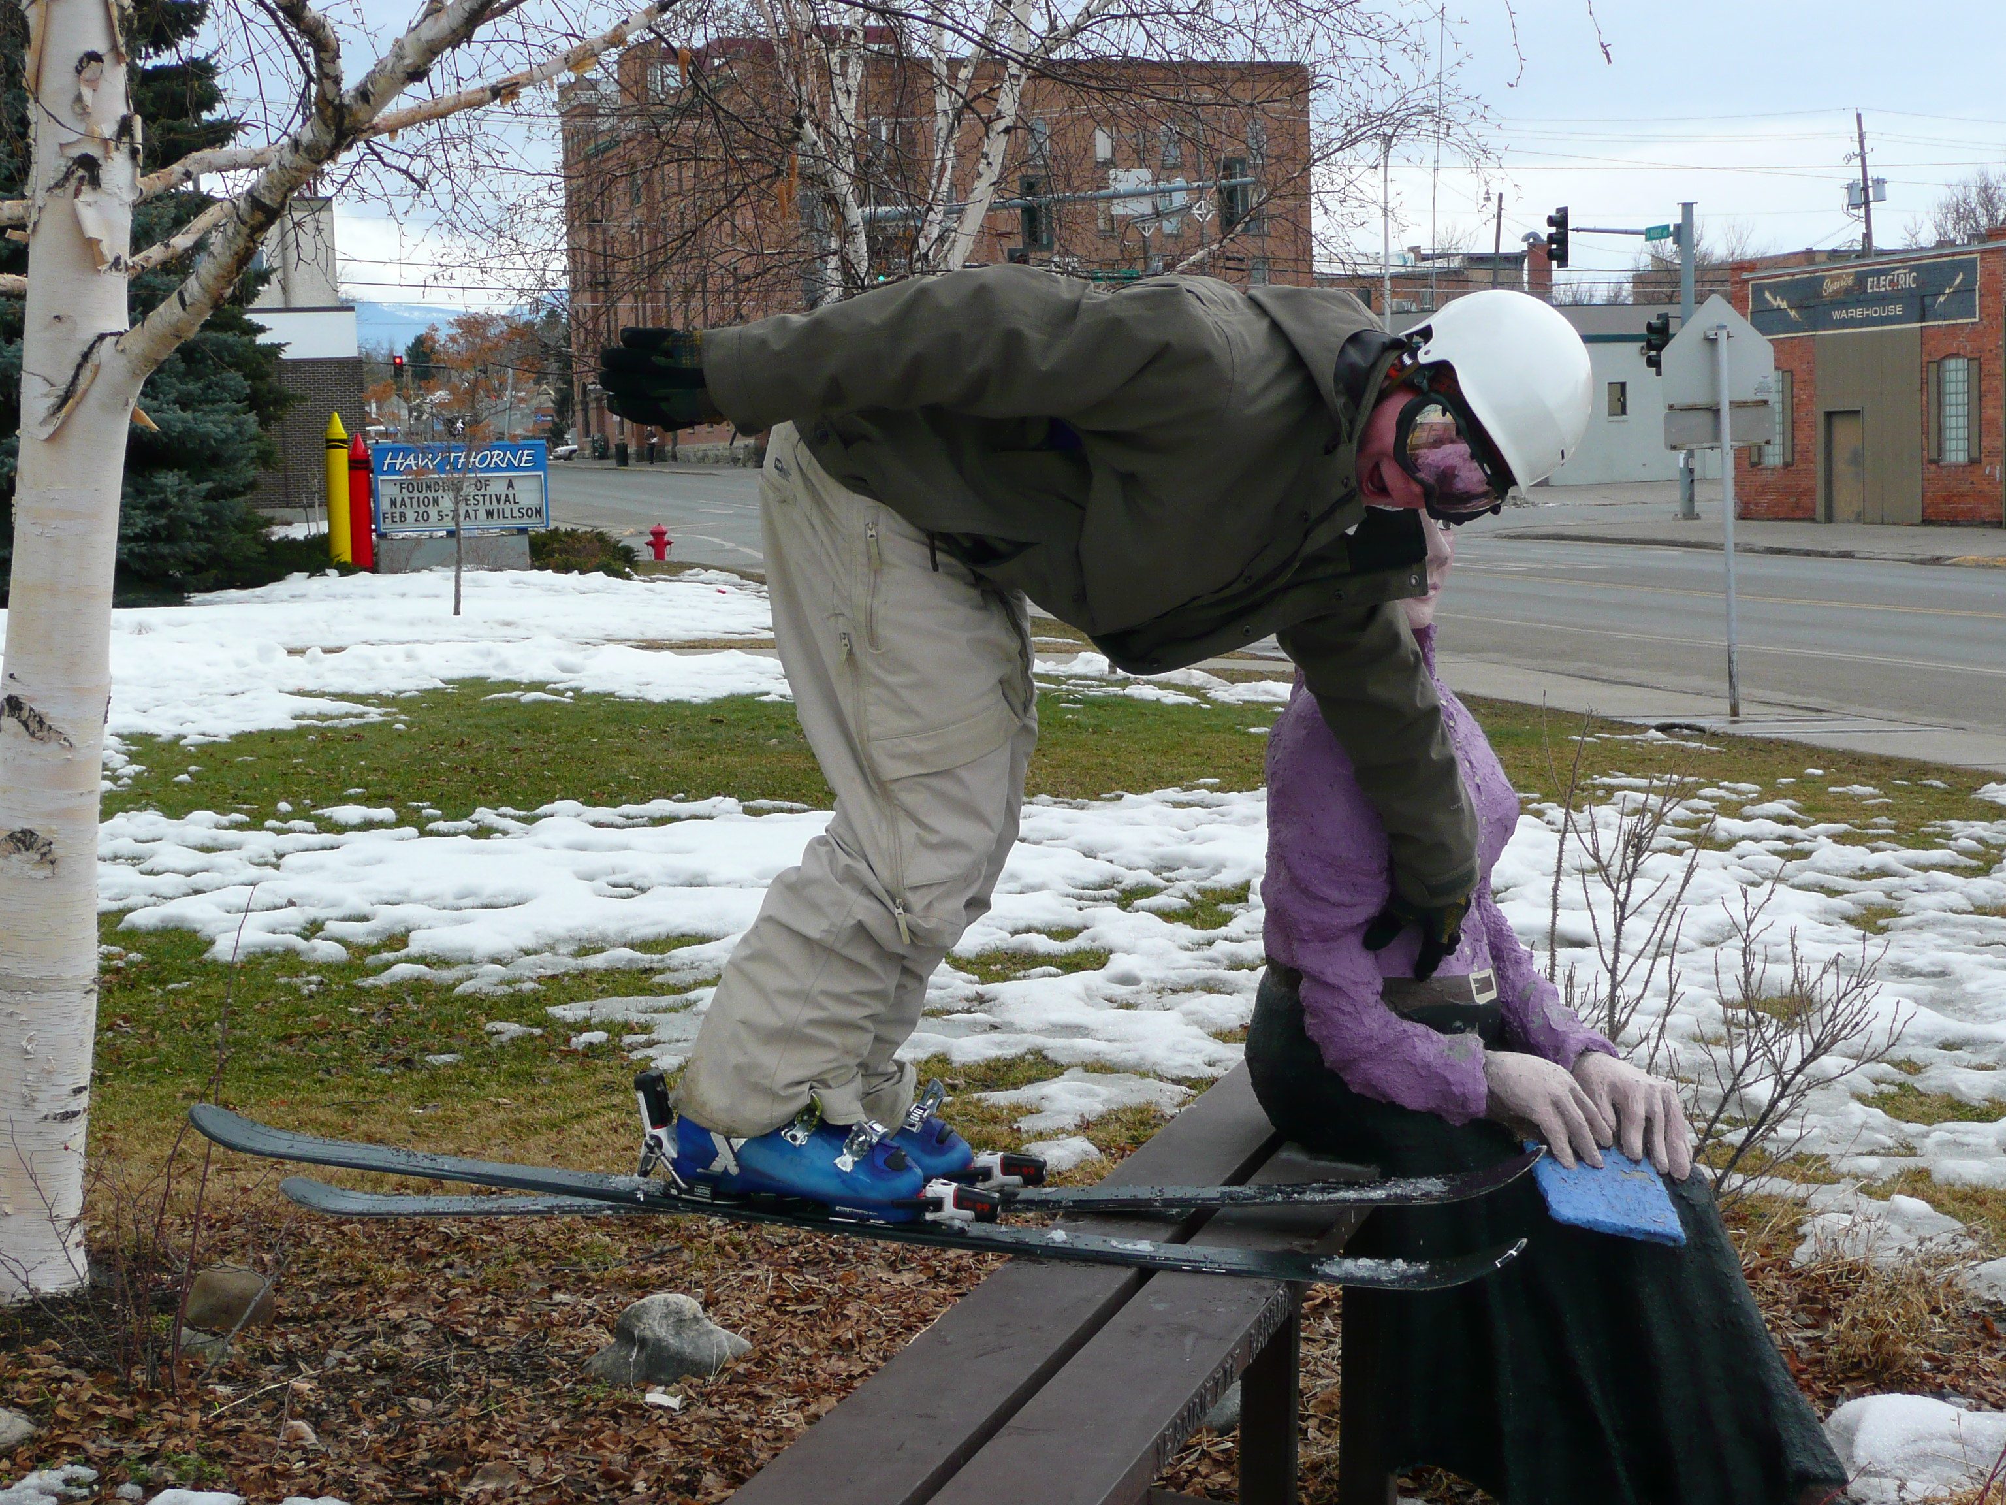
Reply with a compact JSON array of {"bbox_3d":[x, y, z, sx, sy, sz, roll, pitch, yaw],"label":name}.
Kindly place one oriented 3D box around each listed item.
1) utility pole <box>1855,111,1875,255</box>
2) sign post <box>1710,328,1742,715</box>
[{"bbox_3d":[35.200,-18.975,128.806,0.330,13.786,0.330,-9,7,-18],"label":"utility pole"},{"bbox_3d":[5.649,-1.799,24.800,0.075,3.070,0.075,-5,6,-19],"label":"sign post"}]

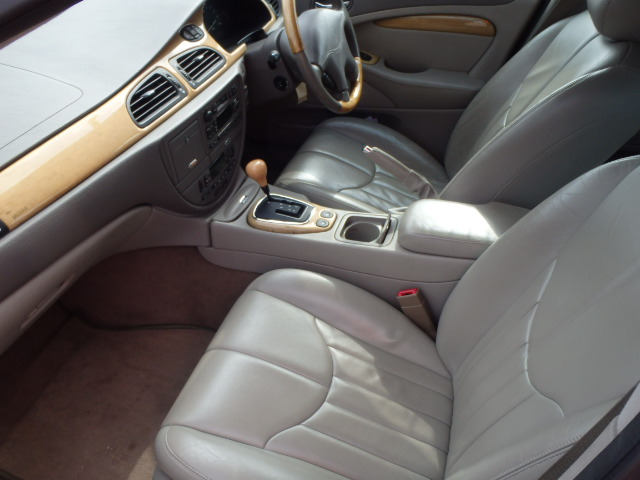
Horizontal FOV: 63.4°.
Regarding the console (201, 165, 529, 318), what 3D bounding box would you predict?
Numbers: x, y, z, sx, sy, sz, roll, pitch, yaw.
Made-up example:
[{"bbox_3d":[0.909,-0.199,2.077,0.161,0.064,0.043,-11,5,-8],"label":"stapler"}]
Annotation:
[{"bbox_3d":[0.100,-0.001,1.254,0.800,0.240,0.210,9,41,18],"label":"console"}]

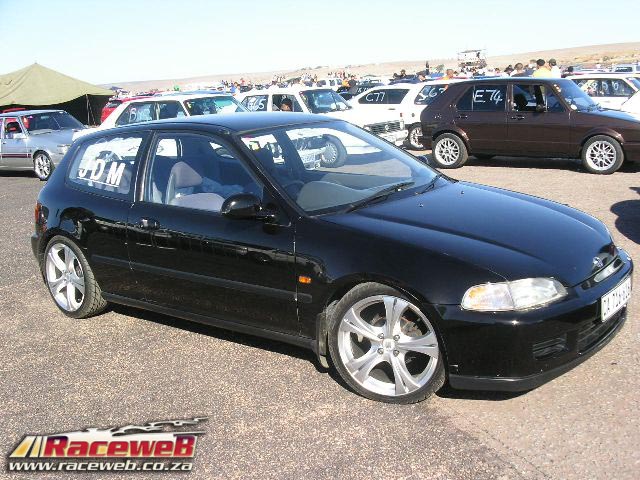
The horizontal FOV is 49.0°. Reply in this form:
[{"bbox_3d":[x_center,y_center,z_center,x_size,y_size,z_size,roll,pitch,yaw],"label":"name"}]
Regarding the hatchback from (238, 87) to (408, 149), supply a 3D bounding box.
[{"bbox_3d":[-0.341,-2.209,13.729,3.820,1.400,1.620,4,14,32],"label":"hatchback"}]

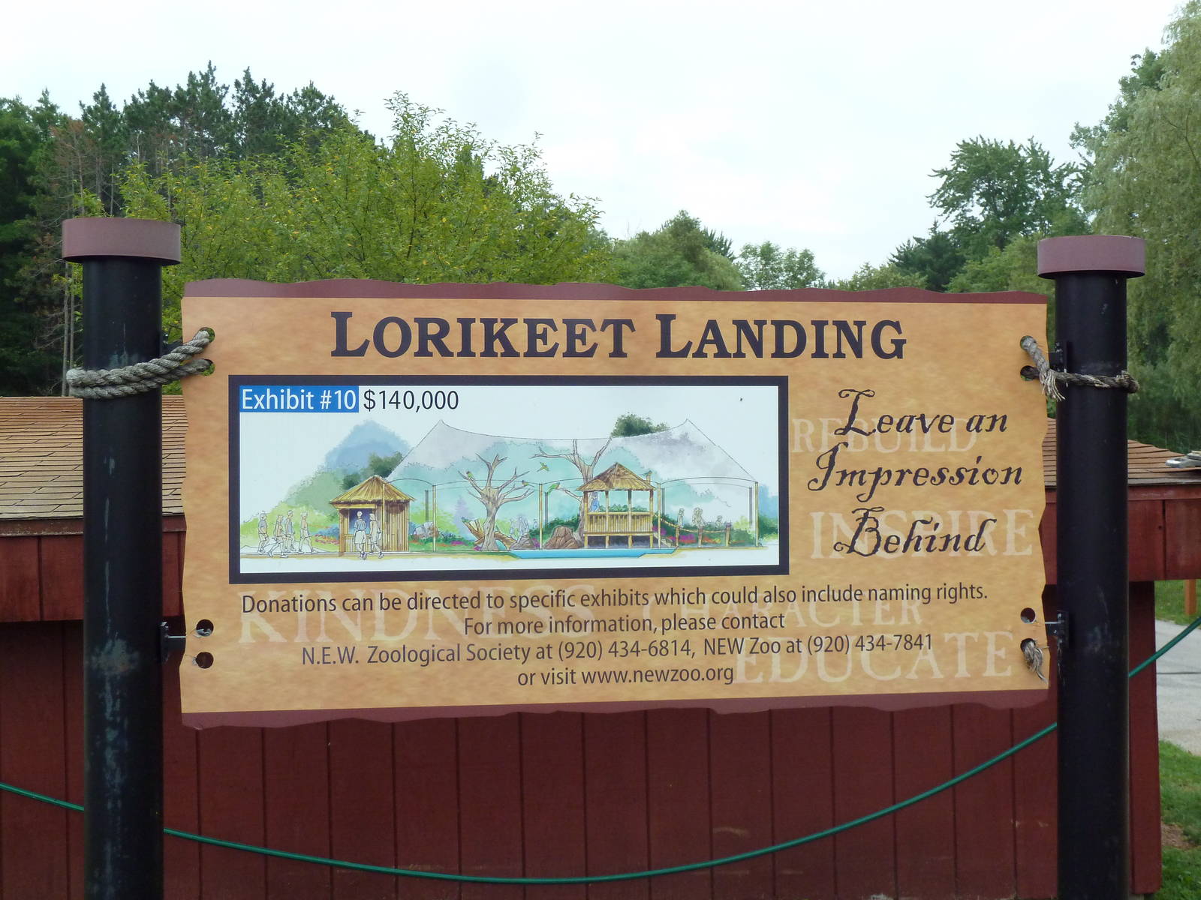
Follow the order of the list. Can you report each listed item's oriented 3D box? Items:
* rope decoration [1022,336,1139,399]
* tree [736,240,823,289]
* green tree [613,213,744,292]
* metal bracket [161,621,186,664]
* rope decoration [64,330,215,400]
[{"bbox_3d":[0.780,-0.135,2.710,0.198,0.105,0.145,-1,1,-8],"label":"rope decoration"},{"bbox_3d":[5.150,-2.740,48.000,2.900,6.600,2.900,-1,1,0],"label":"tree"},{"bbox_3d":[1.990,-2.930,45.000,4.200,7.100,4.200,-1,1,0],"label":"green tree"},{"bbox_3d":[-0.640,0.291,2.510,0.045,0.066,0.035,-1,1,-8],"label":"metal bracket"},{"bbox_3d":[-0.685,-0.128,2.480,0.222,0.110,0.150,-1,1,-8],"label":"rope decoration"}]

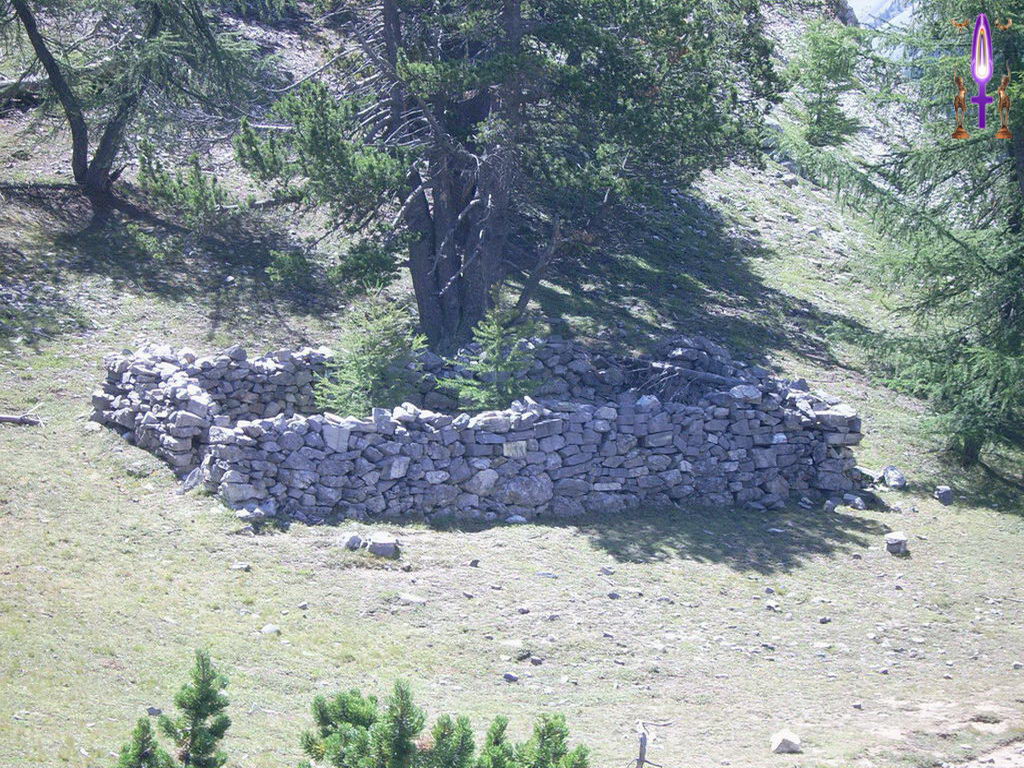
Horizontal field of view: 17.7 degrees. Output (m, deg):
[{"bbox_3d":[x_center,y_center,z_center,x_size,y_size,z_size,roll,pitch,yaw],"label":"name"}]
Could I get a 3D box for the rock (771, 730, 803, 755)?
[{"bbox_3d":[2.591,3.385,31.000,0.290,0.190,0.250,0,8,0],"label":"rock"}]

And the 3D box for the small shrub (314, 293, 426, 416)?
[{"bbox_3d":[-1.870,-0.099,43.400,1.480,2.150,1.450,0,8,0],"label":"small shrub"}]

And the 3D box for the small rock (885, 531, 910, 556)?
[{"bbox_3d":[4.520,1.870,38.500,0.290,0.250,0.270,0,8,0],"label":"small rock"}]

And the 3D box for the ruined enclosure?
[{"bbox_3d":[-0.720,0.428,43.750,9.000,1.400,6.600,-2,8,-12],"label":"ruined enclosure"}]

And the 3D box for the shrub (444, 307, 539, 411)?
[{"bbox_3d":[-0.271,-0.020,43.400,1.240,1.900,1.200,0,8,0],"label":"shrub"}]

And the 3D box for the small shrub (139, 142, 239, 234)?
[{"bbox_3d":[-5.517,-3.334,56.000,1.700,1.450,1.400,0,8,0],"label":"small shrub"}]

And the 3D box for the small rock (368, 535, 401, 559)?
[{"bbox_3d":[-1.507,1.905,38.500,0.380,0.240,0.320,0,8,0],"label":"small rock"}]

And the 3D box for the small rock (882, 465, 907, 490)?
[{"bbox_3d":[4.869,1.190,41.800,0.300,0.300,0.280,0,8,0],"label":"small rock"}]

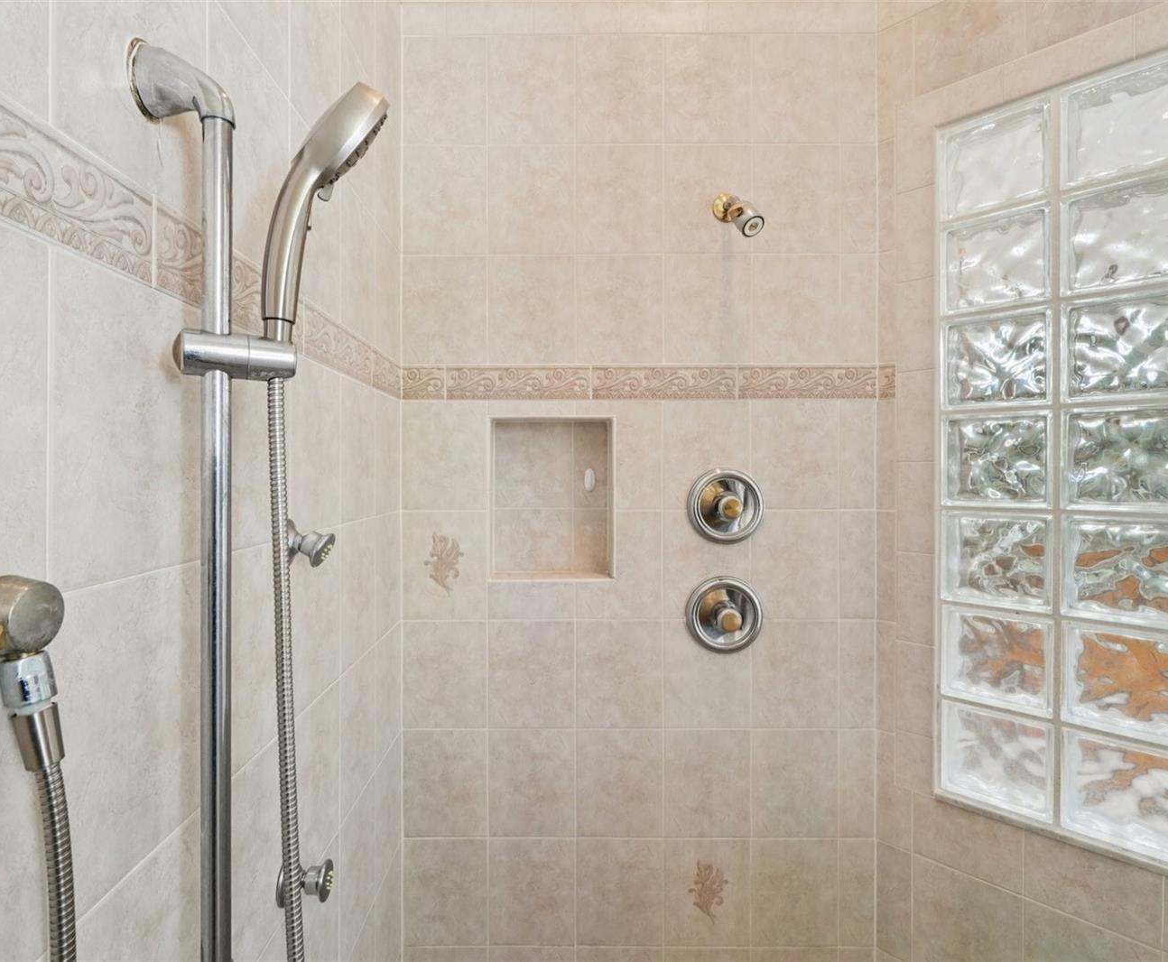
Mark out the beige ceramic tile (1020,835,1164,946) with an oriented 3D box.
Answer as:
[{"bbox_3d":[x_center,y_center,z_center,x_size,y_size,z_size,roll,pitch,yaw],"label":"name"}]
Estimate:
[{"bbox_3d":[0.946,0.758,1.125,0.200,0.137,0.009,0,0,44],"label":"beige ceramic tile"}]

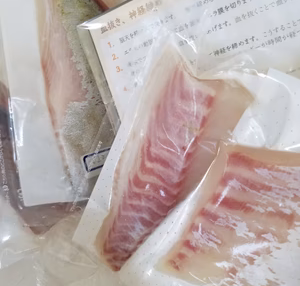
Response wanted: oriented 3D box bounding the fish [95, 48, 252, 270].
[{"bbox_3d":[0.013,0.009,0.217,0.076,0.029,0.165,26,76,7],"label":"fish"}]

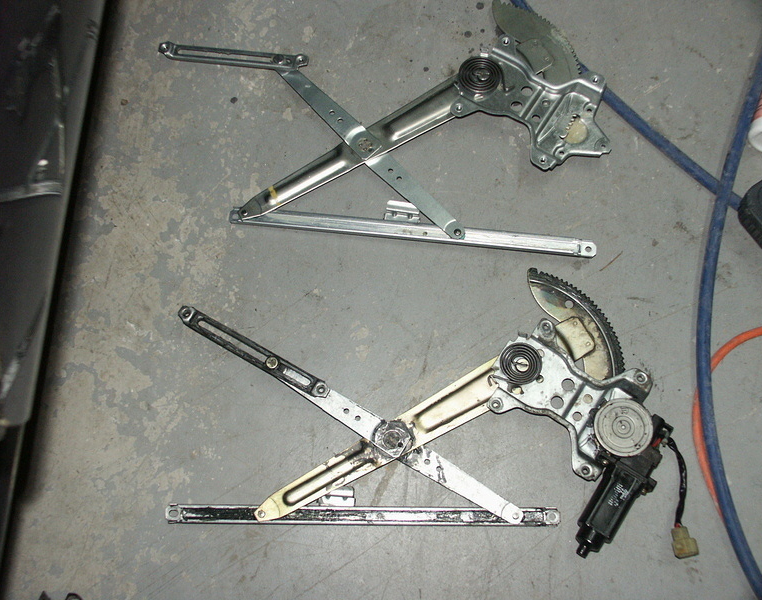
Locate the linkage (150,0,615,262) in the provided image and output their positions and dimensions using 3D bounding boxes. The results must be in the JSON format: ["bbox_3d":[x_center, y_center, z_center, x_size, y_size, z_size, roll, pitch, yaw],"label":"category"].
[{"bbox_3d":[-0.004,-0.234,1.153,0.567,0.060,0.314,5,76,5],"label":"linkage"}]

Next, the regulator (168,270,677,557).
[{"bbox_3d":[0.039,0.115,1.052,0.557,0.075,0.320,1,76,4],"label":"regulator"}]

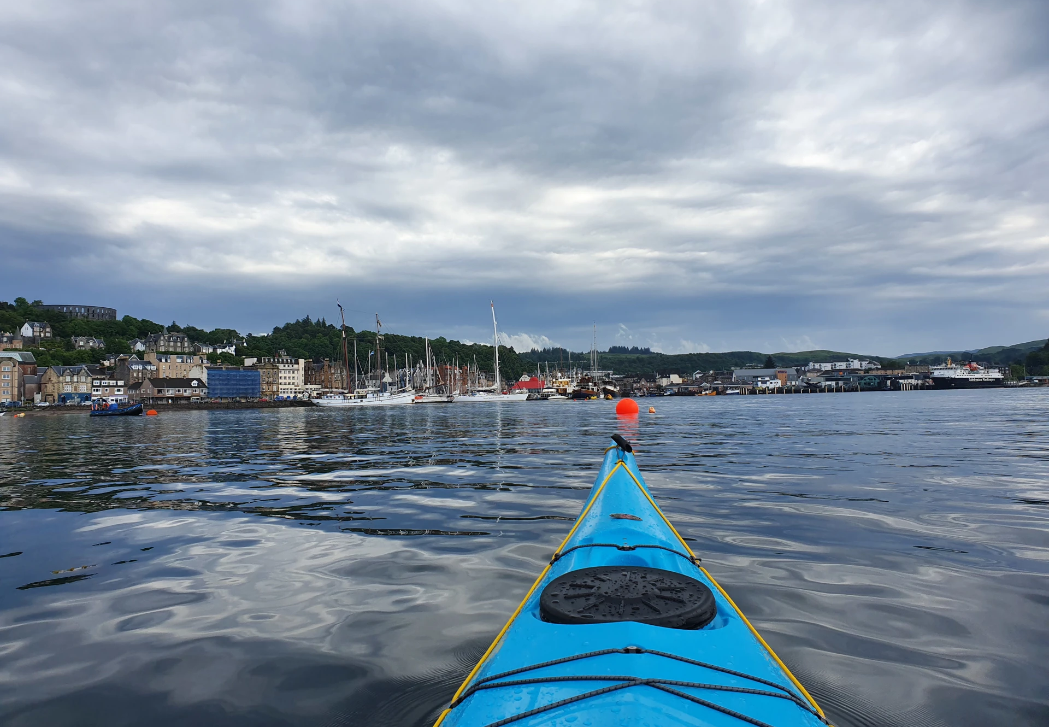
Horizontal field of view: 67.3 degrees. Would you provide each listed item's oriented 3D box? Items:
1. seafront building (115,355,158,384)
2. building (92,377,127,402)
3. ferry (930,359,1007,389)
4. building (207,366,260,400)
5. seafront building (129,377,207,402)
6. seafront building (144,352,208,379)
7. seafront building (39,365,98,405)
[{"bbox_3d":[-161.020,5.970,327.260,10.740,17.400,11.700,-3,-3,33],"label":"seafront building"},{"bbox_3d":[-159.410,10.900,297.840,10.000,9.800,13.680,-3,-3,33],"label":"building"},{"bbox_3d":[316.050,6.710,565.750,90.000,22.600,16.000,0,-3,-36],"label":"ferry"},{"bbox_3d":[-129.400,8.980,341.750,12.040,16.000,26.760,-3,-3,33],"label":"building"},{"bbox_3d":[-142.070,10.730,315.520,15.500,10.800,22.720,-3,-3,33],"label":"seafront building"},{"bbox_3d":[-152.900,5.370,347.560,10.860,19.000,24.460,-3,-3,33],"label":"seafront building"},{"bbox_3d":[-168.340,8.180,289.920,10.740,15.000,12.450,-3,-3,30],"label":"seafront building"}]

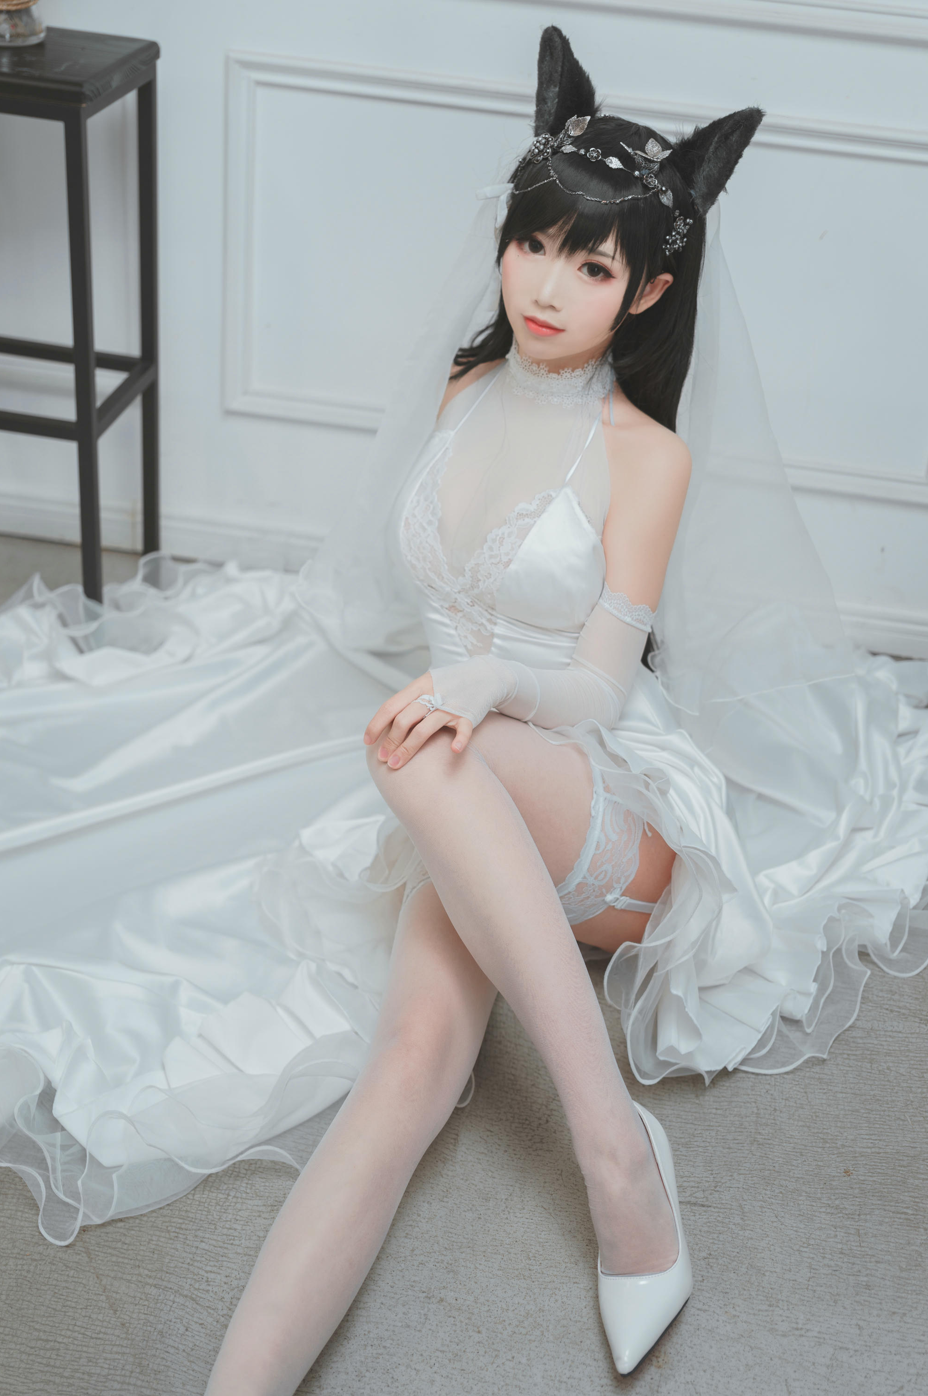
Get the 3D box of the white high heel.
[{"bbox_3d":[0.161,0.475,1.736,0.083,0.120,0.225,6,30,3],"label":"white high heel"}]

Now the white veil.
[{"bbox_3d":[0.126,-0.275,2.273,0.760,0.810,0.500,12,31,12],"label":"white veil"}]

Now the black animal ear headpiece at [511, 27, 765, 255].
[{"bbox_3d":[0.145,-0.509,1.811,0.220,0.155,0.120,24,32,13],"label":"black animal ear headpiece"}]

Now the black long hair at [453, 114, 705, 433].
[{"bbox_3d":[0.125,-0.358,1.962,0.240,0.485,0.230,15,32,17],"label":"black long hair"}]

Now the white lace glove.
[{"bbox_3d":[0.077,-0.023,1.699,0.290,0.125,0.120,-21,39,-36],"label":"white lace glove"}]

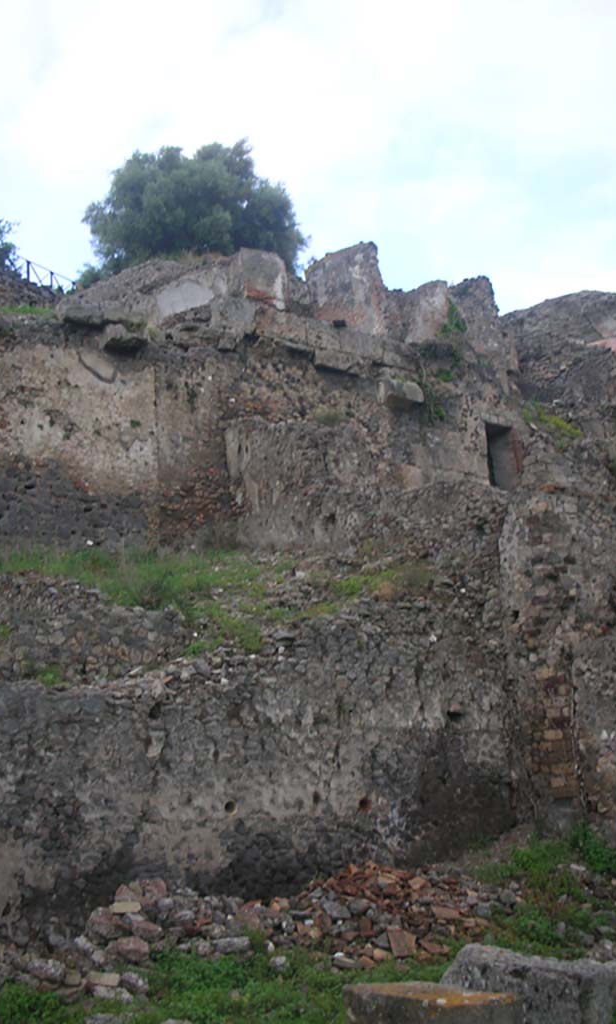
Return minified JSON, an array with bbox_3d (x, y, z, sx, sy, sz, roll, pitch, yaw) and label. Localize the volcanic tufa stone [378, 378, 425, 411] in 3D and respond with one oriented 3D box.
[{"bbox_3d":[1.766,-2.246,19.795,0.741,0.368,0.500,4,-13,-27],"label":"volcanic tufa stone"}]

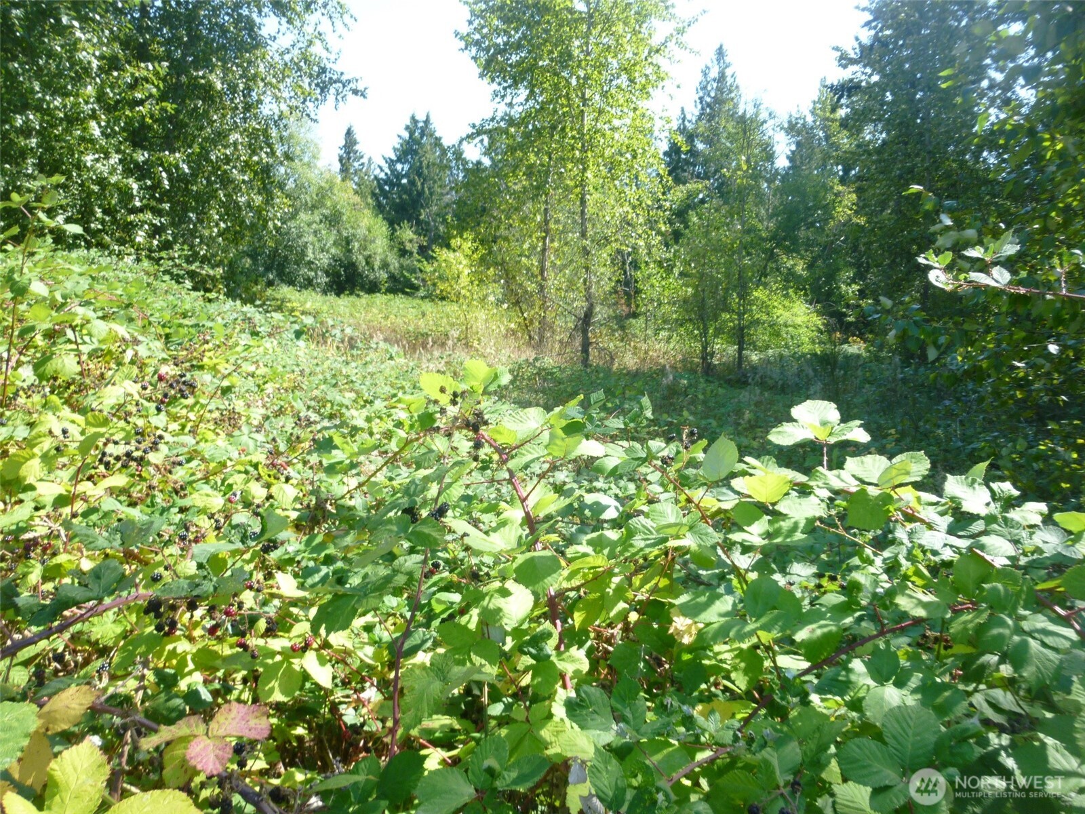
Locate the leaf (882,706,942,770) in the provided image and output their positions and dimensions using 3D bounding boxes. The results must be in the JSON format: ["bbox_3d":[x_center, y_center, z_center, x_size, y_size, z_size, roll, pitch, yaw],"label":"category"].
[{"bbox_3d":[0.461,0.413,0.981,0.066,0.015,0.085,9,51,21],"label":"leaf"}]

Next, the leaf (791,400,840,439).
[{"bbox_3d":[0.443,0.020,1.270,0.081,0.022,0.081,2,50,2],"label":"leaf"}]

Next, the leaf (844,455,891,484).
[{"bbox_3d":[0.540,0.104,1.300,0.068,0.016,0.074,-24,51,-22],"label":"leaf"}]

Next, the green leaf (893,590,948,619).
[{"bbox_3d":[0.581,0.302,1.200,0.075,0.018,0.070,15,39,20],"label":"green leaf"}]

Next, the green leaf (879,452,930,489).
[{"bbox_3d":[0.599,0.104,1.300,0.082,0.020,0.070,-37,60,-26],"label":"green leaf"}]

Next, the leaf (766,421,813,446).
[{"bbox_3d":[0.394,0.042,1.250,0.074,0.018,0.058,2,41,2],"label":"leaf"}]

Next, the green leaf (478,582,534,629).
[{"bbox_3d":[-0.053,0.284,1.131,0.081,0.018,0.078,-16,50,-14],"label":"green leaf"}]

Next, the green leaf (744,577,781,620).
[{"bbox_3d":[0.329,0.286,1.170,0.054,0.067,0.013,19,-27,10],"label":"green leaf"}]

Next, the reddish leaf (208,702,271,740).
[{"bbox_3d":[-0.395,0.408,1.021,0.083,0.020,0.060,-4,31,-7],"label":"reddish leaf"}]

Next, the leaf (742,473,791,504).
[{"bbox_3d":[0.372,0.135,1.300,0.075,0.020,0.072,7,48,6],"label":"leaf"}]

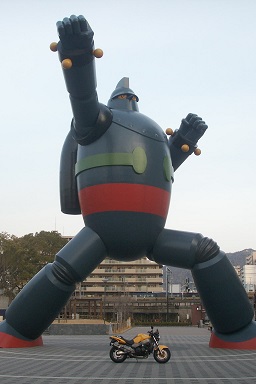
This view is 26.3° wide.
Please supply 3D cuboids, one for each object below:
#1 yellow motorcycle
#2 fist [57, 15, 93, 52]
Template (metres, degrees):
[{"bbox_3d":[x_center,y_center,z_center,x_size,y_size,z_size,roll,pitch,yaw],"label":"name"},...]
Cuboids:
[{"bbox_3d":[0.458,5.381,19.304,2.129,1.224,0.780,1,-13,0],"label":"yellow motorcycle"},{"bbox_3d":[-2.367,-7.146,24.674,1.600,1.350,1.420,0,-27,2],"label":"fist"}]

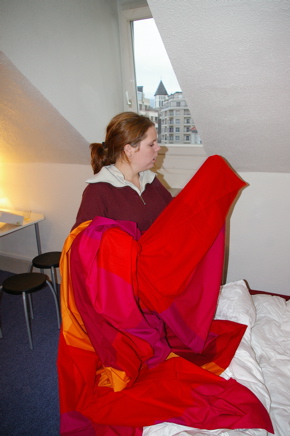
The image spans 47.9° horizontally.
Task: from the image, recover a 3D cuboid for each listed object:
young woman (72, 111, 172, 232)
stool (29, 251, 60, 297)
[{"bbox_3d":[-0.030,0.374,1.448,0.540,1.630,0.460,-14,20,-42],"label":"young woman"},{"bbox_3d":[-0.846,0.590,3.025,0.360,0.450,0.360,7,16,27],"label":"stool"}]

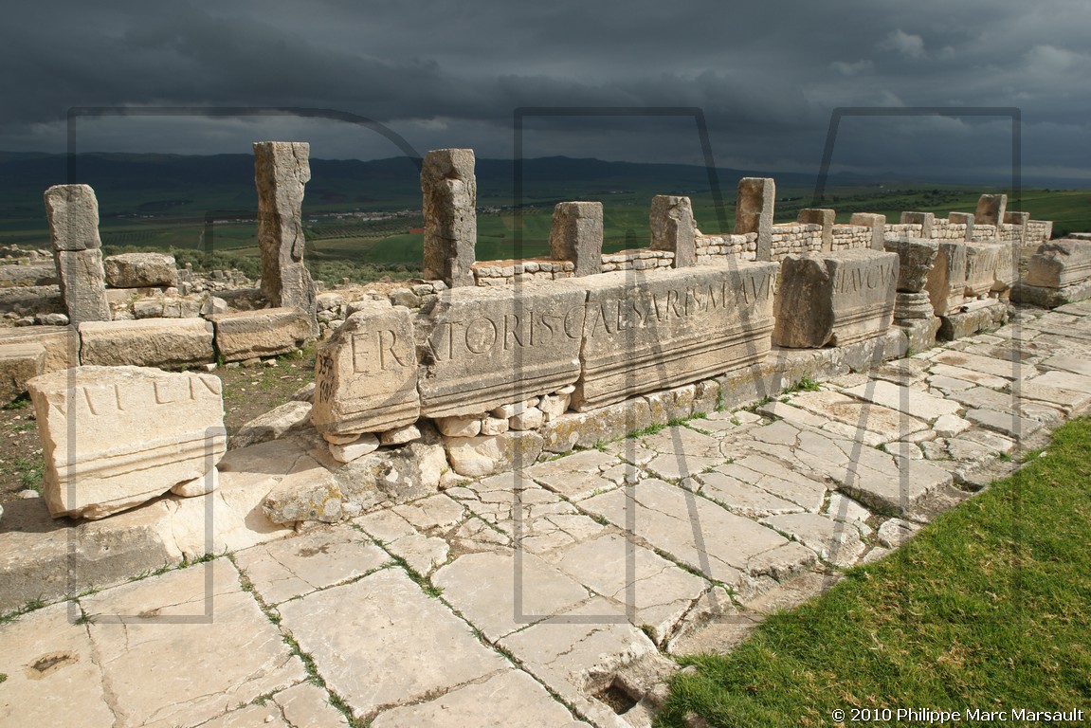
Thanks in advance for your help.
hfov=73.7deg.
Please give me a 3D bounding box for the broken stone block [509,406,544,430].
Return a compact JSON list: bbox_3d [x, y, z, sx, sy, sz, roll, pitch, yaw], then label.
[{"bbox_3d":[-0.129,0.312,4.495,0.190,0.130,0.180,-11,18,-39],"label":"broken stone block"}]

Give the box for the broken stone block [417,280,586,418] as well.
[{"bbox_3d":[-0.346,-0.123,4.442,1.130,0.620,0.500,-11,17,-37],"label":"broken stone block"}]

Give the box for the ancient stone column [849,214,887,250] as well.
[{"bbox_3d":[5.302,-2.129,12.037,0.334,0.638,0.437,-12,20,-35],"label":"ancient stone column"}]

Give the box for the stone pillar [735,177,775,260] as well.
[{"bbox_3d":[3.198,-2.068,11.270,0.350,1.498,0.449,-11,18,-36],"label":"stone pillar"}]

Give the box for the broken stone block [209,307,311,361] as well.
[{"bbox_3d":[-2.613,-0.300,6.652,0.856,0.385,0.375,-11,18,-36],"label":"broken stone block"}]

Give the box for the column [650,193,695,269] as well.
[{"bbox_3d":[1.614,-1.629,9.327,0.318,1.011,0.454,-12,20,-35],"label":"column"}]

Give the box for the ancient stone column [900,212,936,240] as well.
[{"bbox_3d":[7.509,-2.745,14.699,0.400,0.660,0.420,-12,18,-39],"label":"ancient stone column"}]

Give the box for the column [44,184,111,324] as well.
[{"bbox_3d":[-3.809,-0.695,6.016,0.350,1.466,0.449,-11,18,-36],"label":"column"}]

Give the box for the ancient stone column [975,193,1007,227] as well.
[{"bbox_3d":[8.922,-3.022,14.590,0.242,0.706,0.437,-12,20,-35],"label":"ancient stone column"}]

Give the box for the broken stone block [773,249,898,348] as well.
[{"bbox_3d":[2.799,-0.656,7.009,1.250,0.790,0.550,-11,18,-39],"label":"broken stone block"}]

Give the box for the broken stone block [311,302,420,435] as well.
[{"bbox_3d":[-0.970,0.017,3.871,0.460,0.580,0.400,-10,17,-36],"label":"broken stone block"}]

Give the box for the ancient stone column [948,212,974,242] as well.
[{"bbox_3d":[7.908,-2.562,13.892,0.267,0.588,0.370,-12,20,-35],"label":"ancient stone column"}]

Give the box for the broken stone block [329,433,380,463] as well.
[{"bbox_3d":[-0.954,0.381,3.561,0.227,0.113,0.202,-12,20,-35],"label":"broken stone block"}]

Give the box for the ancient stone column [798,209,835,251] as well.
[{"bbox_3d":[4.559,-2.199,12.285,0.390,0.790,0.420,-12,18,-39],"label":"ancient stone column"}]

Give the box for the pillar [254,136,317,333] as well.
[{"bbox_3d":[-2.493,-1.170,7.002,0.372,1.830,0.535,-11,18,-36],"label":"pillar"}]

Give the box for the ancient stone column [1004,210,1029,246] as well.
[{"bbox_3d":[11.140,-3.202,17.336,0.382,0.813,0.449,-11,18,-36],"label":"ancient stone column"}]

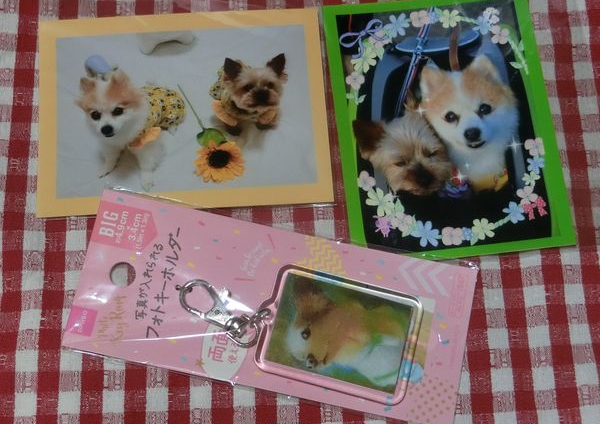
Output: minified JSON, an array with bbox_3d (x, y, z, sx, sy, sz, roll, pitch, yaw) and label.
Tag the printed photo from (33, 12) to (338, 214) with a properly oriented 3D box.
[{"bbox_3d":[-0.048,-0.042,0.423,0.117,0.002,0.086,-3,72,-3],"label":"printed photo"}]

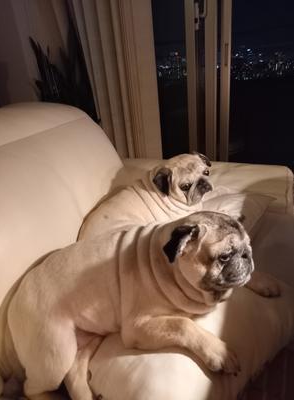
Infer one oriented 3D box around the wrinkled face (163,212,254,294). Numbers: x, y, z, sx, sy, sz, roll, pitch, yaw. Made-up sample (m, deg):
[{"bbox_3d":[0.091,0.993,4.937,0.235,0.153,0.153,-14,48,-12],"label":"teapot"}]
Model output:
[{"bbox_3d":[0.128,0.109,0.610,0.160,0.150,0.155,16,30,40],"label":"wrinkled face"}]

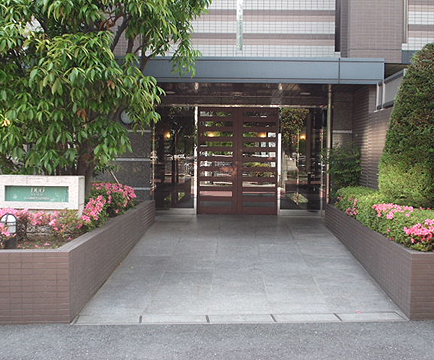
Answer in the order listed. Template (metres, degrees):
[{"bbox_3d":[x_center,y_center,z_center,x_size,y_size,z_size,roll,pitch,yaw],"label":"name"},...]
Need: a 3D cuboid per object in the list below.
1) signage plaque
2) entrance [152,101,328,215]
[{"bbox_3d":[-1.915,0.153,6.500,0.690,0.168,0.045,1,2,-1],"label":"signage plaque"},{"bbox_3d":[0.448,-0.442,12.150,3.460,2.240,0.300,1,2,2],"label":"entrance"}]

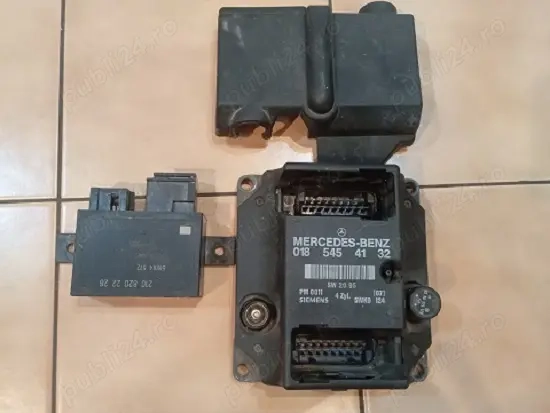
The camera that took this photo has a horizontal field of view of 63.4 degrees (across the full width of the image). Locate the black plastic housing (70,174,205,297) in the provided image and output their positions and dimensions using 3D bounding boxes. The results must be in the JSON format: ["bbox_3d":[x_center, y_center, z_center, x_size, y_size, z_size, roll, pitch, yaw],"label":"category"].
[{"bbox_3d":[-0.094,0.019,0.321,0.085,0.028,0.088,1,80,-5],"label":"black plastic housing"}]

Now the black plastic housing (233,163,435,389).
[{"bbox_3d":[0.045,0.048,0.319,0.146,0.045,0.151,1,80,-5],"label":"black plastic housing"}]

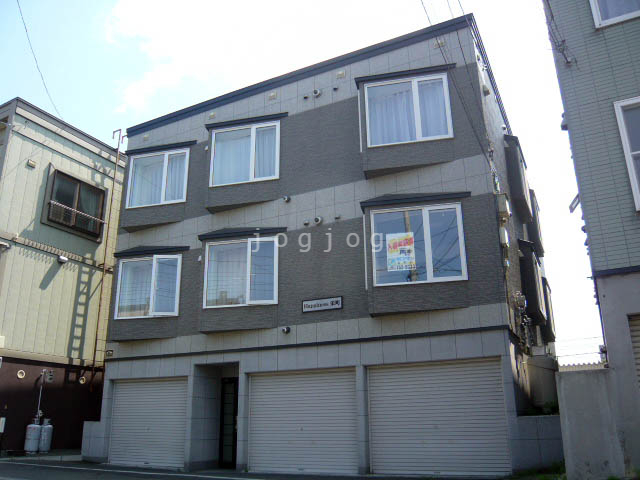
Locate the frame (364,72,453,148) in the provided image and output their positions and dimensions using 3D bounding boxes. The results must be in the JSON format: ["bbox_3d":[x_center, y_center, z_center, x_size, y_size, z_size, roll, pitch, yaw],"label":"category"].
[{"bbox_3d":[1.887,-2.774,11.089,1.793,1.558,0.100,-5,-18,11],"label":"frame"}]

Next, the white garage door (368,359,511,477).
[{"bbox_3d":[2.128,3.280,9.532,2.528,1.965,0.100,-10,-20,24],"label":"white garage door"}]

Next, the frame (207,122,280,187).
[{"bbox_3d":[-1.847,-2.119,12.794,1.798,1.563,0.100,-5,-18,11],"label":"frame"}]

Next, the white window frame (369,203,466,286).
[{"bbox_3d":[1.862,0.089,9.844,1.730,1.523,0.100,-5,-18,11],"label":"white window frame"}]

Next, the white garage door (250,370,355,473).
[{"bbox_3d":[-0.384,3.719,10.694,2.587,1.965,0.100,-10,-20,24],"label":"white garage door"}]

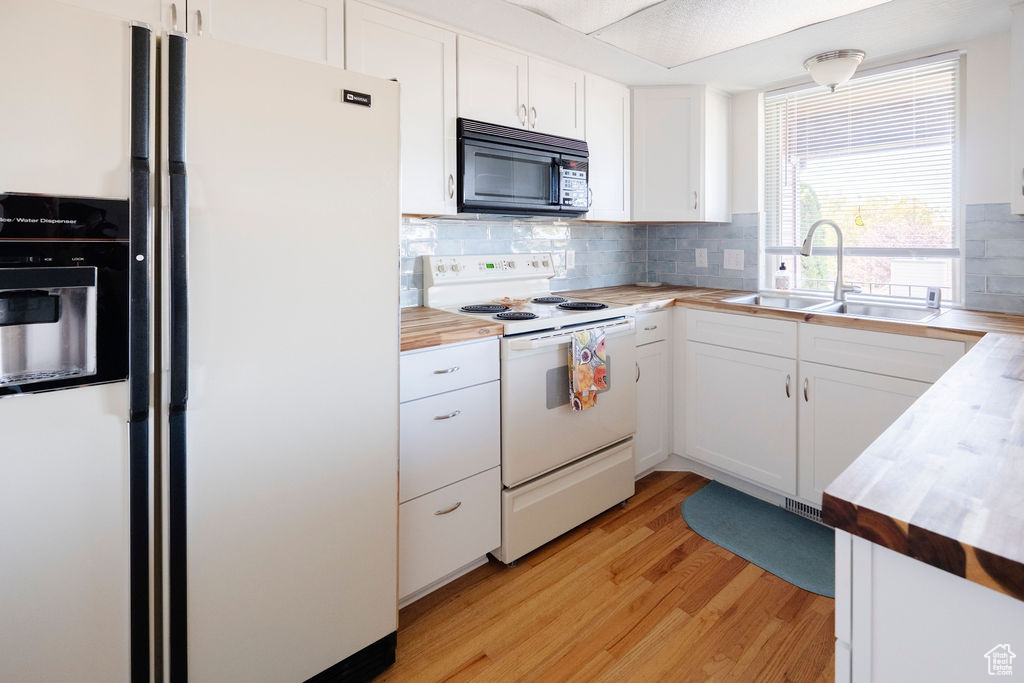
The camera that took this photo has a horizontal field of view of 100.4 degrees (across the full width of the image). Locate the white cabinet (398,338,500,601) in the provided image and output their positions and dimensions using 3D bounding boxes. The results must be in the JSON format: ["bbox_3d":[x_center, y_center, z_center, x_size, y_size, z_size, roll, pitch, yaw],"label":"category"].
[{"bbox_3d":[-0.424,0.401,1.727,0.452,0.865,0.613,-8,12,-36],"label":"white cabinet"}]

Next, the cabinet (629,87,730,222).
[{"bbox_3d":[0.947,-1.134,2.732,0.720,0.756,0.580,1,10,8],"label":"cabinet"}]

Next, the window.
[{"bbox_3d":[1.725,-0.785,2.180,0.100,1.120,0.785,-8,12,-36],"label":"window"}]

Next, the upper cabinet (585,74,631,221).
[{"bbox_3d":[0.429,-1.067,2.469,0.377,0.756,0.335,-8,12,-36],"label":"upper cabinet"}]

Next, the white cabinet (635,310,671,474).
[{"bbox_3d":[0.553,0.218,2.444,0.366,0.855,0.613,-8,12,-36],"label":"white cabinet"}]

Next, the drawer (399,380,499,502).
[{"bbox_3d":[-0.393,0.292,1.678,0.452,0.313,0.513,-8,12,-36],"label":"drawer"}]

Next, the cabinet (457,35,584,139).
[{"bbox_3d":[-0.025,-1.176,2.115,0.762,0.355,0.335,-8,12,-36],"label":"cabinet"}]

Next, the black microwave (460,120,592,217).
[{"bbox_3d":[-0.008,-0.805,2.117,0.760,0.395,0.385,-8,12,-36],"label":"black microwave"}]

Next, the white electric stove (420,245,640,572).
[{"bbox_3d":[0.097,0.174,2.071,0.760,1.155,0.660,-8,12,-36],"label":"white electric stove"}]

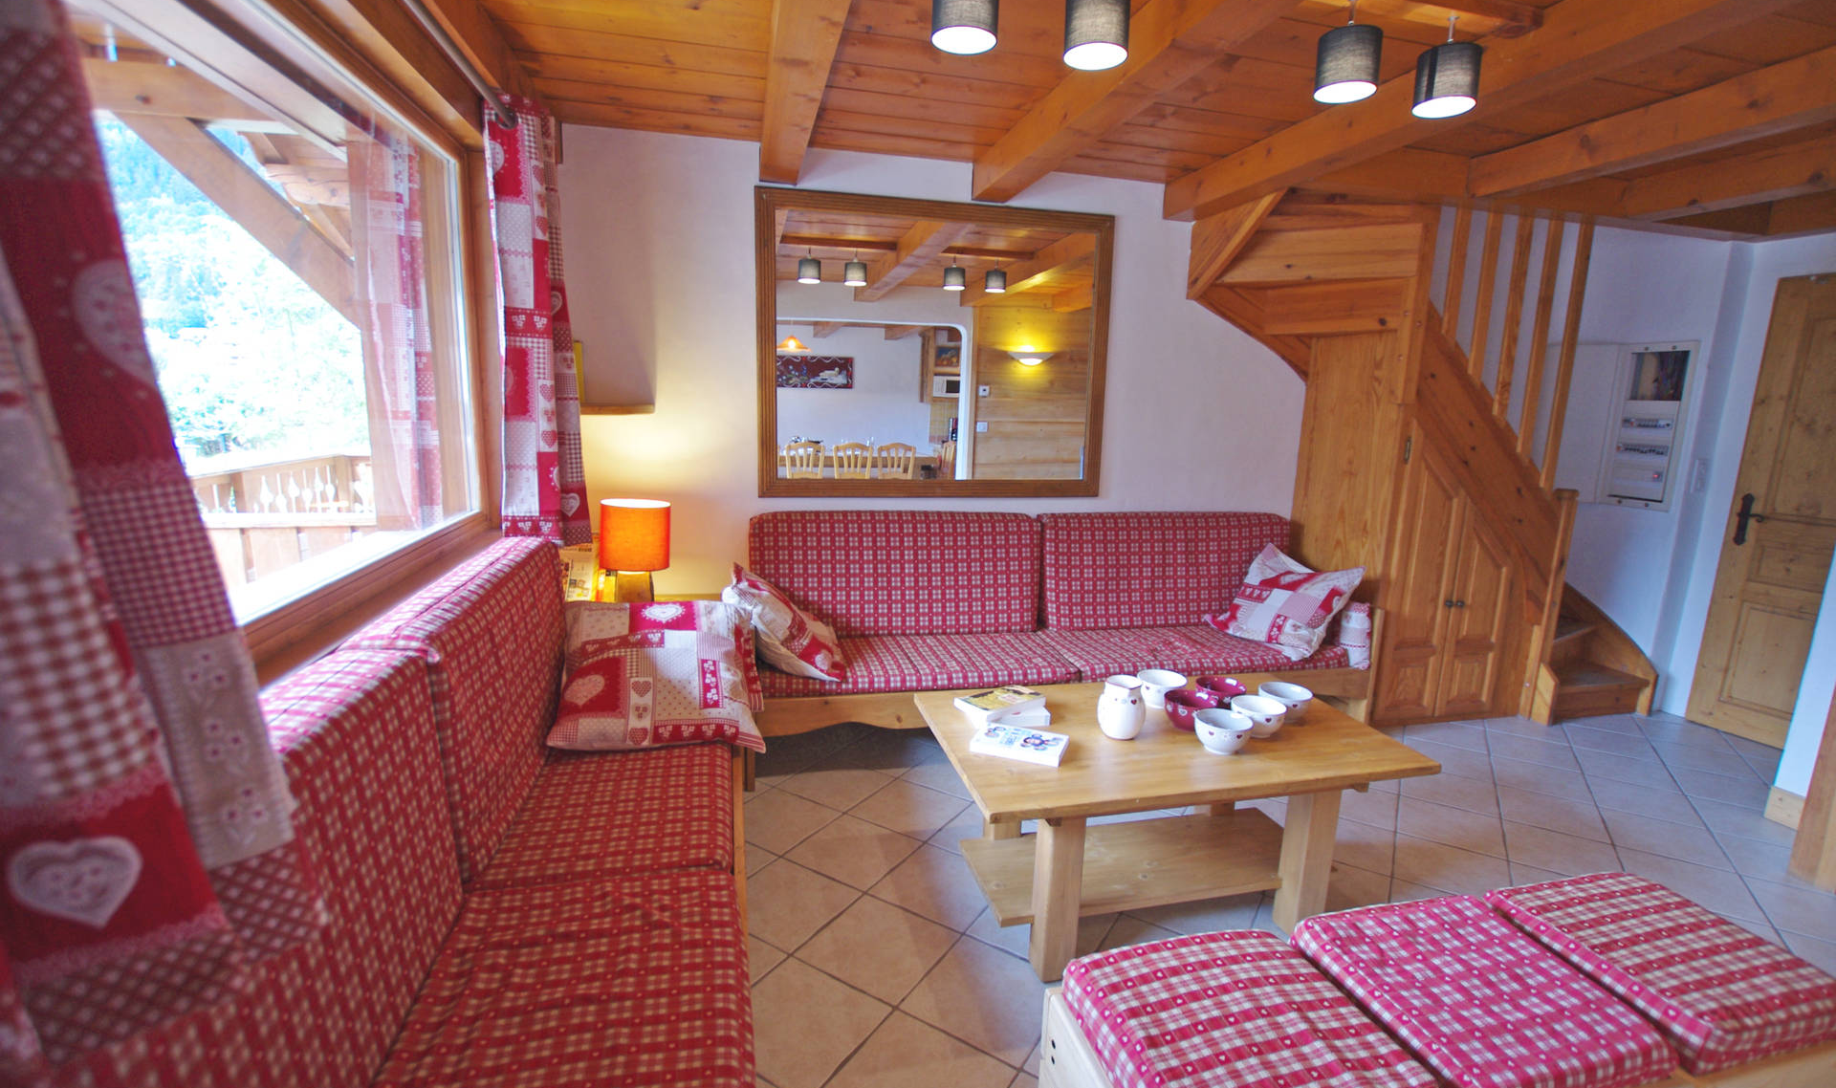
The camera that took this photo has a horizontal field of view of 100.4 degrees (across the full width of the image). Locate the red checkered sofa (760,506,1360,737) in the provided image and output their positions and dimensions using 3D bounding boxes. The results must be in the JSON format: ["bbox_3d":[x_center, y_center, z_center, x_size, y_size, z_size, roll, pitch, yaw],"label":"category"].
[{"bbox_3d":[0.655,0.346,3.363,2.736,0.902,0.769,-1,10,-13],"label":"red checkered sofa"}]

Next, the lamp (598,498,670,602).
[{"bbox_3d":[-1.117,0.055,3.015,0.262,0.456,0.262,-1,10,-13],"label":"lamp"}]

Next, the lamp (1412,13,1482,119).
[{"bbox_3d":[1.306,-1.185,1.881,0.135,0.203,0.135,-1,10,-13],"label":"lamp"}]

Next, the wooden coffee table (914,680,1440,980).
[{"bbox_3d":[0.699,0.759,2.288,1.282,0.442,0.769,-1,10,-13],"label":"wooden coffee table"}]

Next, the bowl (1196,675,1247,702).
[{"bbox_3d":[0.950,0.479,2.401,0.150,0.083,0.150,1,9,0],"label":"bowl"}]

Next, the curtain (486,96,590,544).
[{"bbox_3d":[-1.261,-0.692,2.534,0.228,1.377,0.333,-1,10,-13],"label":"curtain"}]

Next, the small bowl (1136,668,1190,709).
[{"bbox_3d":[0.775,0.471,2.429,0.152,0.083,0.152,1,9,0],"label":"small bowl"}]

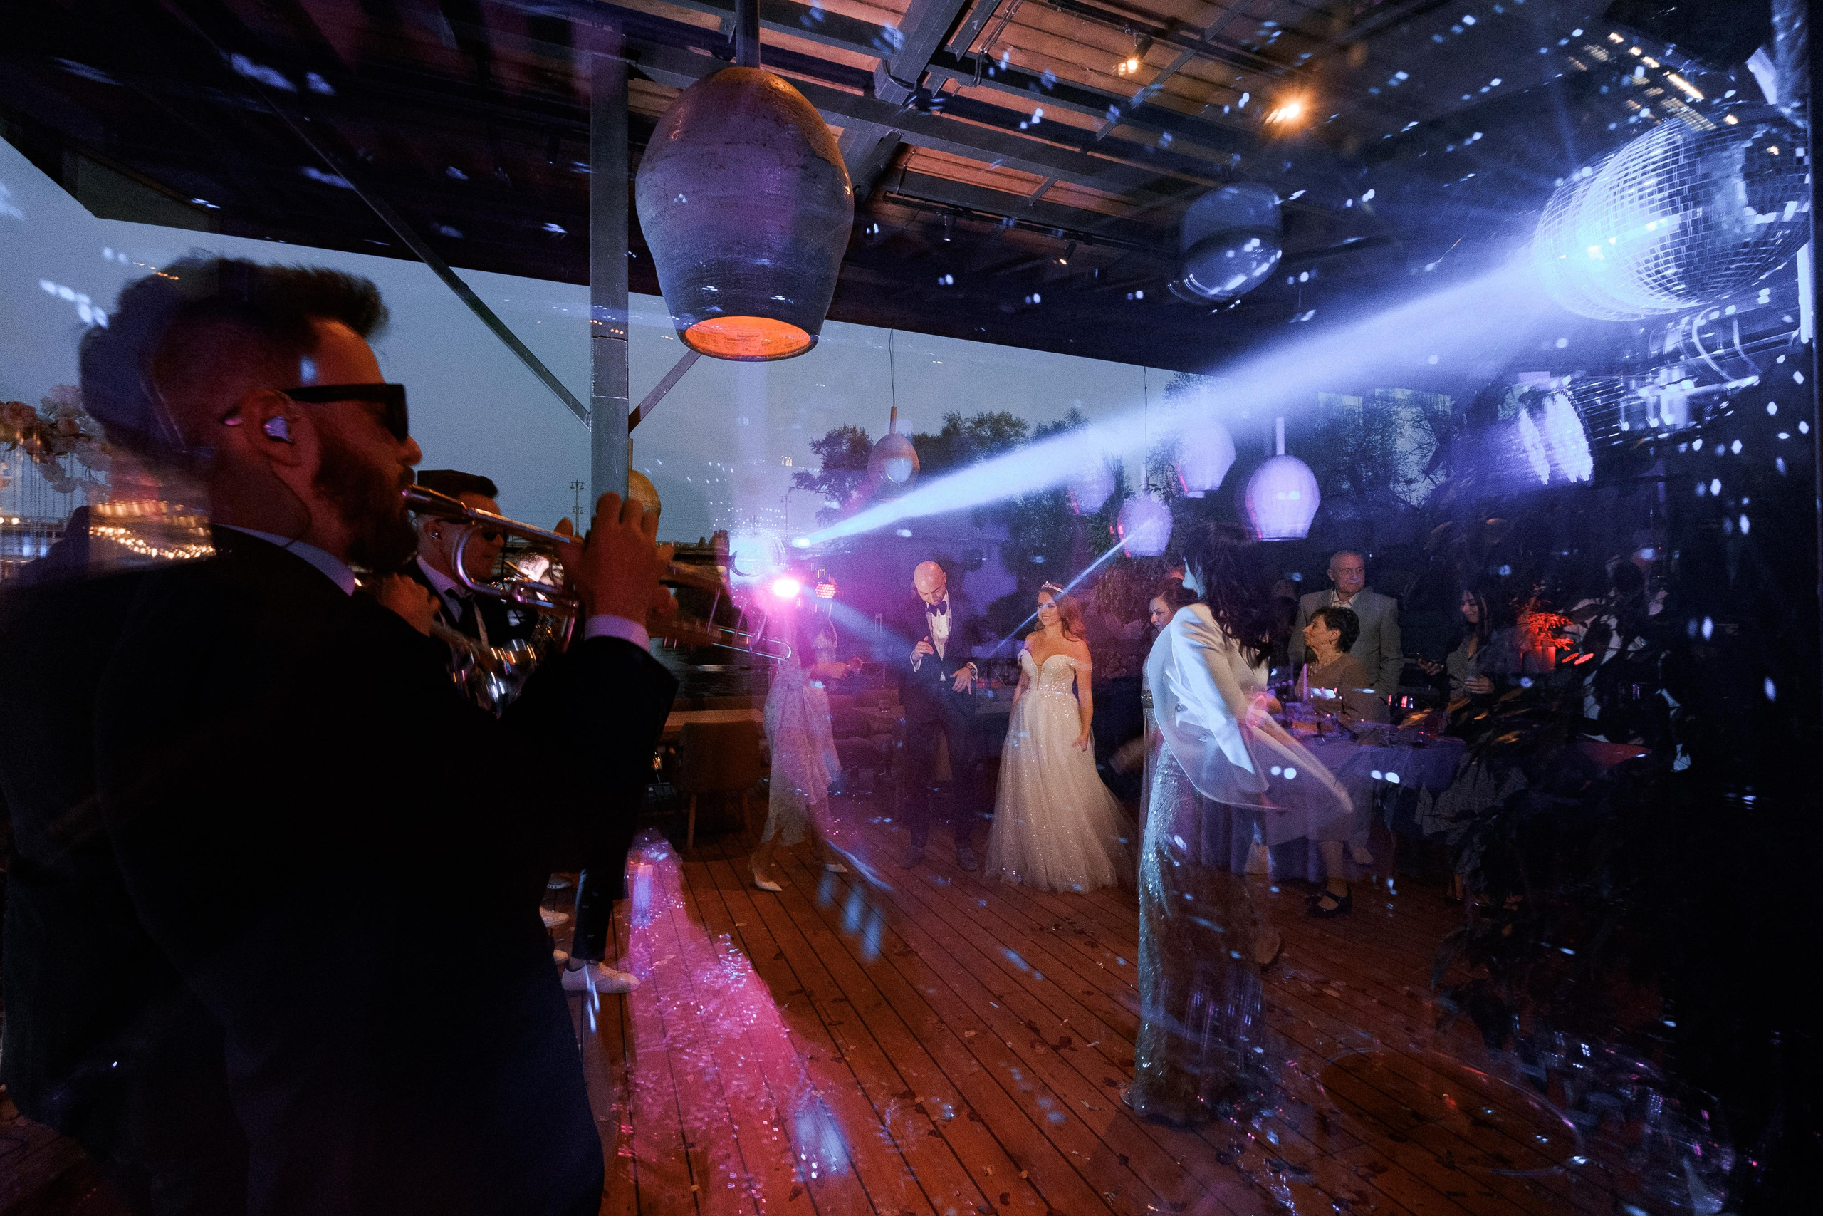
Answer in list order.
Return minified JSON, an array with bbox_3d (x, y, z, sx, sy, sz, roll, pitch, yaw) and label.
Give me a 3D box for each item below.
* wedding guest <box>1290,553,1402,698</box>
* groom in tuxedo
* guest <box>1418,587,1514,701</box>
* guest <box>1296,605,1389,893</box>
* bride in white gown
[{"bbox_3d":[2.450,0.590,4.280,0.560,1.770,0.360,0,0,30],"label":"wedding guest"},{"bbox_3d":[0.180,0.610,4.420,0.560,1.760,0.420,0,0,0],"label":"groom in tuxedo"},{"bbox_3d":[2.980,0.700,4.050,0.450,1.530,0.500,0,0,-32],"label":"guest"},{"bbox_3d":[2.150,0.740,3.840,0.400,1.490,0.460,0,0,-22],"label":"guest"},{"bbox_3d":[0.860,0.675,4.360,0.800,1.630,0.850,0,0,30],"label":"bride in white gown"}]

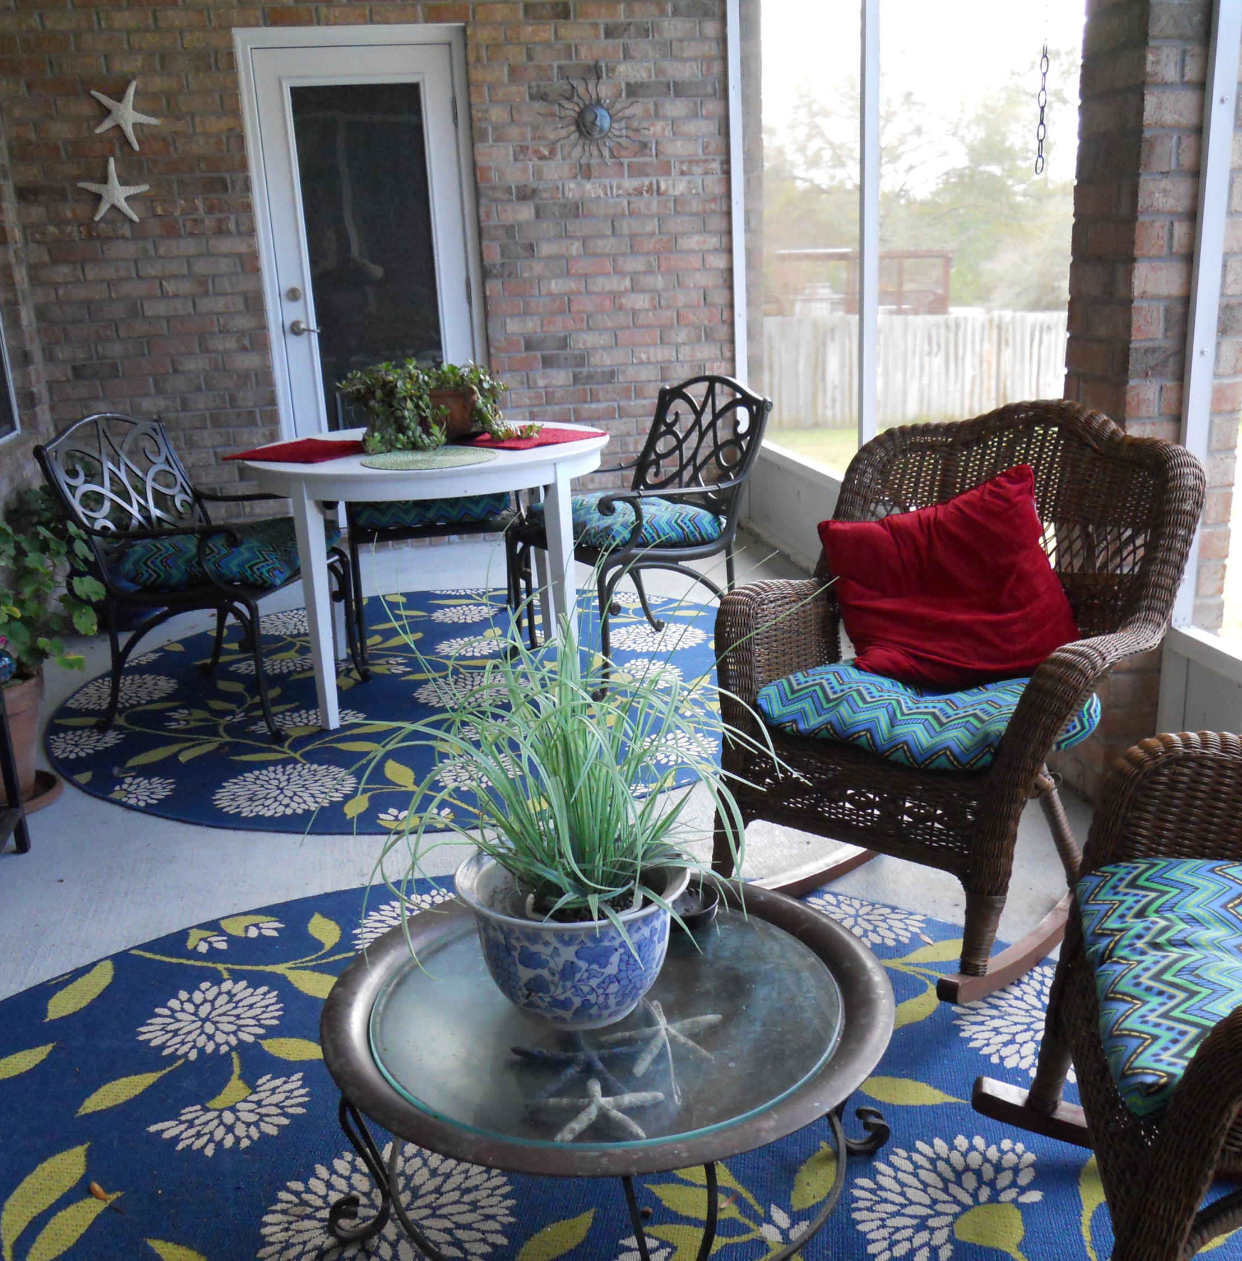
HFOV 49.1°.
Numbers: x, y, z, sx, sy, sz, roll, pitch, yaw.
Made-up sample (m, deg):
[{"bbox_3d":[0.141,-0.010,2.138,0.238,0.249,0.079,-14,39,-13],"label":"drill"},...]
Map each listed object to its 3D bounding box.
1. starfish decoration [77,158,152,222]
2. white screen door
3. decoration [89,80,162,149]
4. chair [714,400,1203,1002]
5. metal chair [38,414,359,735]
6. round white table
[{"bbox_3d":[-2.090,-1.813,5.604,0.284,0.260,0.040,-5,16,-8],"label":"starfish decoration"},{"bbox_3d":[-1.063,-1.463,5.911,0.950,2.150,0.100,-5,16,-8],"label":"white screen door"},{"bbox_3d":[-2.014,-2.098,5.542,0.268,0.270,0.040,-5,16,-8],"label":"decoration"},{"bbox_3d":[0.617,0.073,2.542,0.710,0.930,0.800,12,21,42],"label":"chair"},{"bbox_3d":[-1.194,-0.201,3.984,0.670,0.870,0.600,1,16,15],"label":"metal chair"},{"bbox_3d":[-0.544,-0.192,4.098,1.085,0.730,1.085,-3,15,1],"label":"round white table"}]

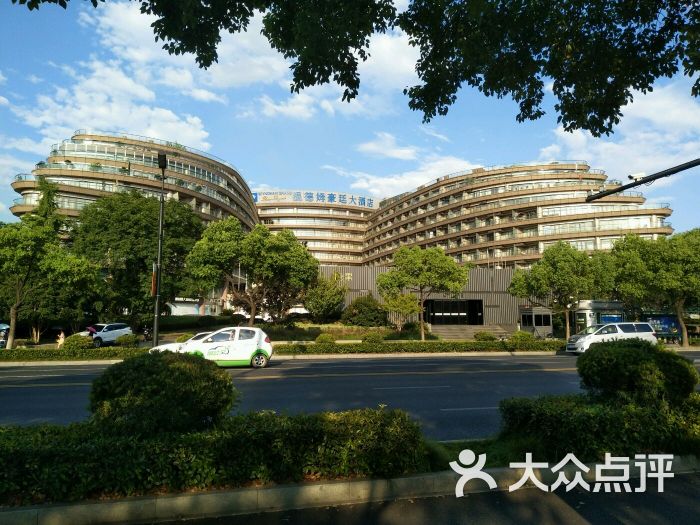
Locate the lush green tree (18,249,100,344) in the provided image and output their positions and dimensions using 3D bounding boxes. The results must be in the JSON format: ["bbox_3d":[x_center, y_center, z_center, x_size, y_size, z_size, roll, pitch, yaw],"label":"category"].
[{"bbox_3d":[-20.983,2.491,37.979,5.448,6.785,5.300,0,-7,0],"label":"lush green tree"}]

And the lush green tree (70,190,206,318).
[{"bbox_3d":[-19.244,-0.327,47.392,10.943,12.630,10.500,0,-7,0],"label":"lush green tree"}]

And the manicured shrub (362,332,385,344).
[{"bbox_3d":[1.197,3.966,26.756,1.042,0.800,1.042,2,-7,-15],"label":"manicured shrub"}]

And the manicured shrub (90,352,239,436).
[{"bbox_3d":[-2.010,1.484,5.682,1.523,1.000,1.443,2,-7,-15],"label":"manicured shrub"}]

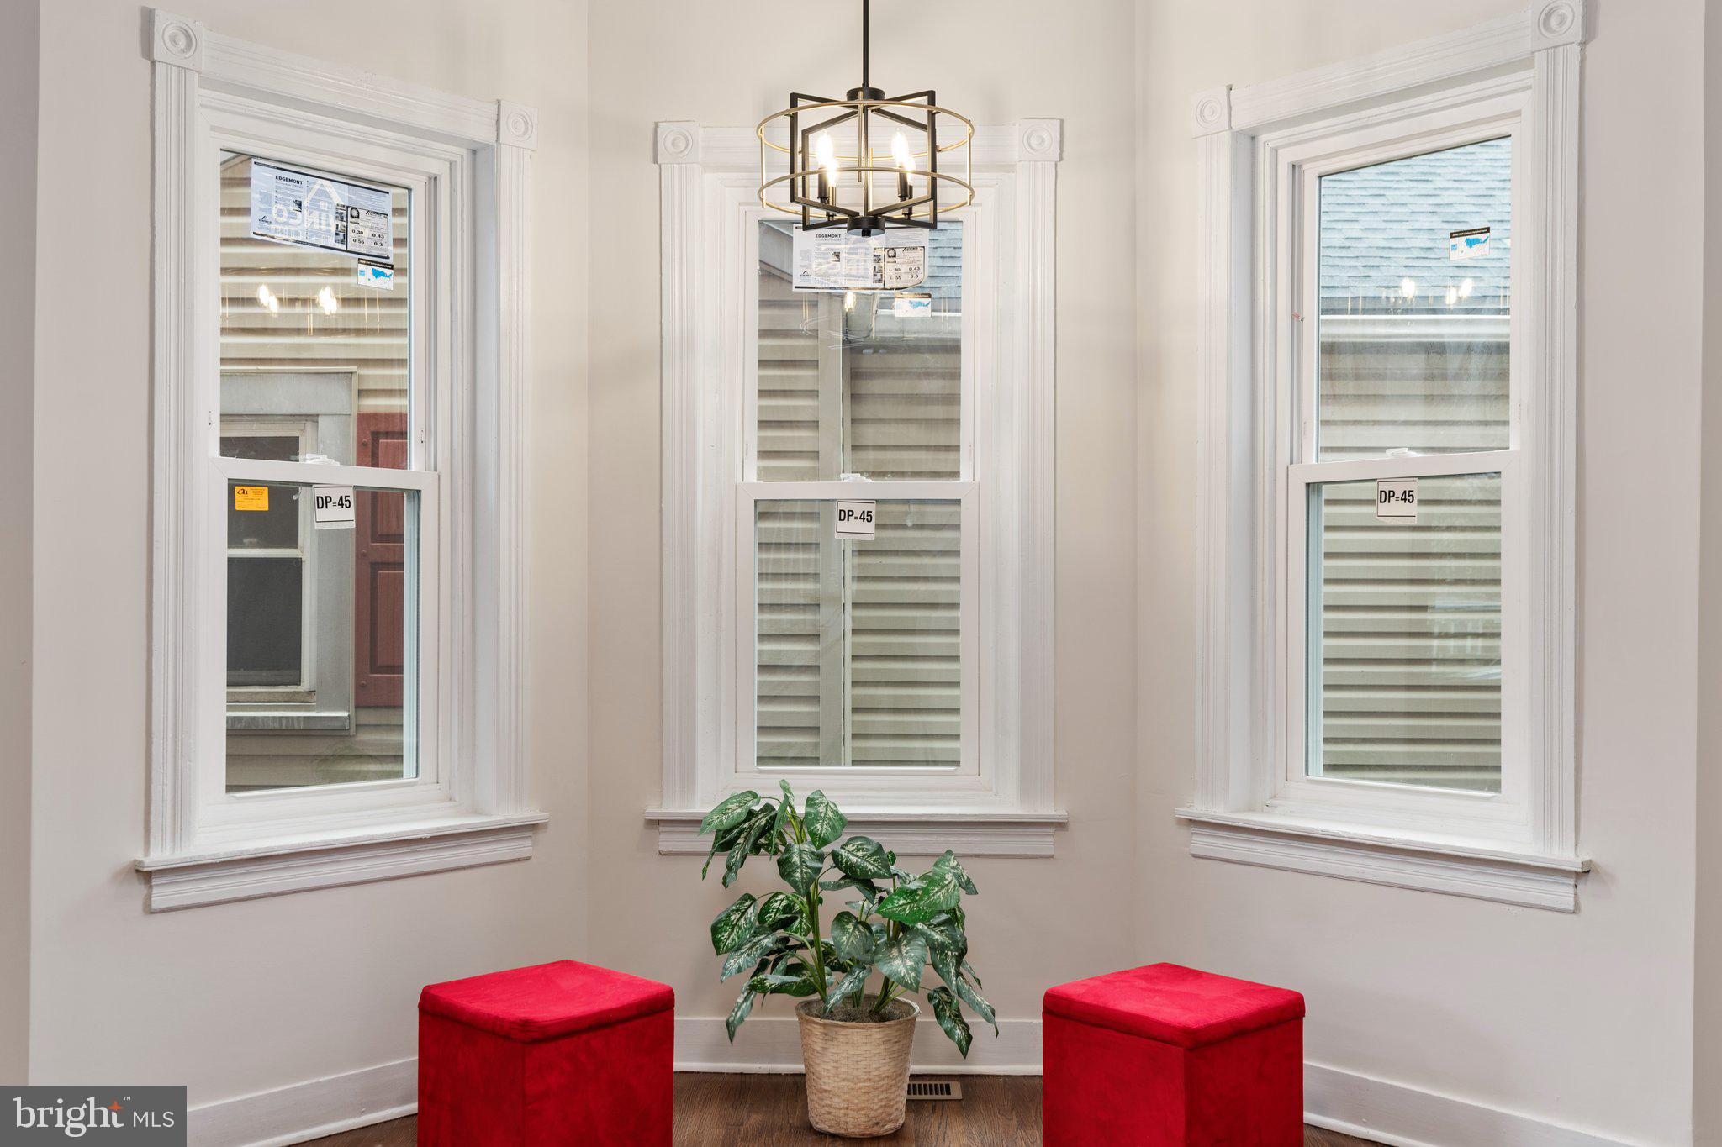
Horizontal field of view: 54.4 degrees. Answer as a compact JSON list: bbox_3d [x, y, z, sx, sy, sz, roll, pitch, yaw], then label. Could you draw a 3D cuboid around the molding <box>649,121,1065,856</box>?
[{"bbox_3d":[-0.010,-0.208,4.130,1.010,1.810,0.140,0,0,1],"label":"molding"}]

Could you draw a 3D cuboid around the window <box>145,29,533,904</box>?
[{"bbox_3d":[-1.120,-0.220,3.700,0.140,1.810,0.970,0,0,43],"label":"window"}]

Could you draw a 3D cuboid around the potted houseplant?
[{"bbox_3d":[-0.030,0.838,3.690,0.650,0.755,0.570,0,0,0],"label":"potted houseplant"}]

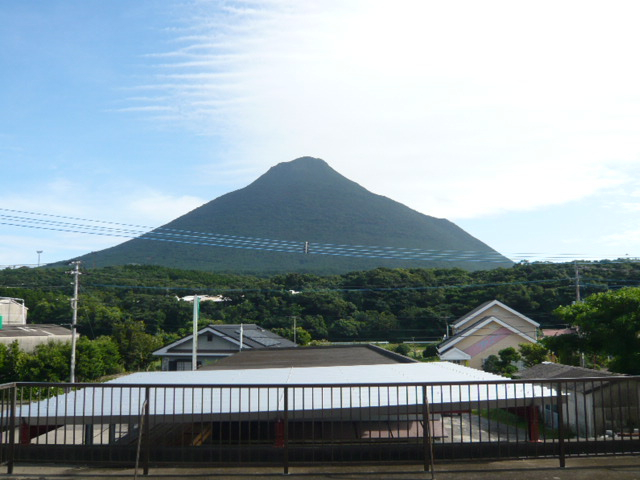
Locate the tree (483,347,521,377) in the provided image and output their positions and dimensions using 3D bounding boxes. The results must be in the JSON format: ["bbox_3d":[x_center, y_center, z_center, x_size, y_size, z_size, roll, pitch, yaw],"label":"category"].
[{"bbox_3d":[15.437,10.843,43.829,3.100,3.600,3.000,0,-5,0],"label":"tree"}]

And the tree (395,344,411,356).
[{"bbox_3d":[10.523,14.169,65.919,2.000,1.700,2.000,0,-5,0],"label":"tree"}]

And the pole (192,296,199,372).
[{"bbox_3d":[-10.275,8.608,42.611,0.450,8.200,0.400,0,-5,0],"label":"pole"}]

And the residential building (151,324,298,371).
[{"bbox_3d":[-9.249,11.378,52.740,13.300,5.480,9.500,-1,-5,6],"label":"residential building"}]

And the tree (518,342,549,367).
[{"bbox_3d":[18.981,10.800,45.839,2.700,3.400,2.600,0,-5,0],"label":"tree"}]

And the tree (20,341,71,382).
[{"bbox_3d":[-24.377,11.233,45.780,4.400,4.630,4.200,0,-5,0],"label":"tree"}]

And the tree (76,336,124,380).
[{"bbox_3d":[-19.489,11.039,45.765,4.200,4.950,4.200,0,-5,0],"label":"tree"}]

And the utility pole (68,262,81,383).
[{"bbox_3d":[-21.131,7.657,44.456,1.100,11.450,0.500,0,-5,0],"label":"utility pole"}]

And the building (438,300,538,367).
[{"bbox_3d":[17.010,10.007,52.131,9.200,7.780,9.500,-1,-6,9],"label":"building"}]

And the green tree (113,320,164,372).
[{"bbox_3d":[-19.018,11.326,53.720,5.100,5.890,5.000,0,-5,0],"label":"green tree"}]

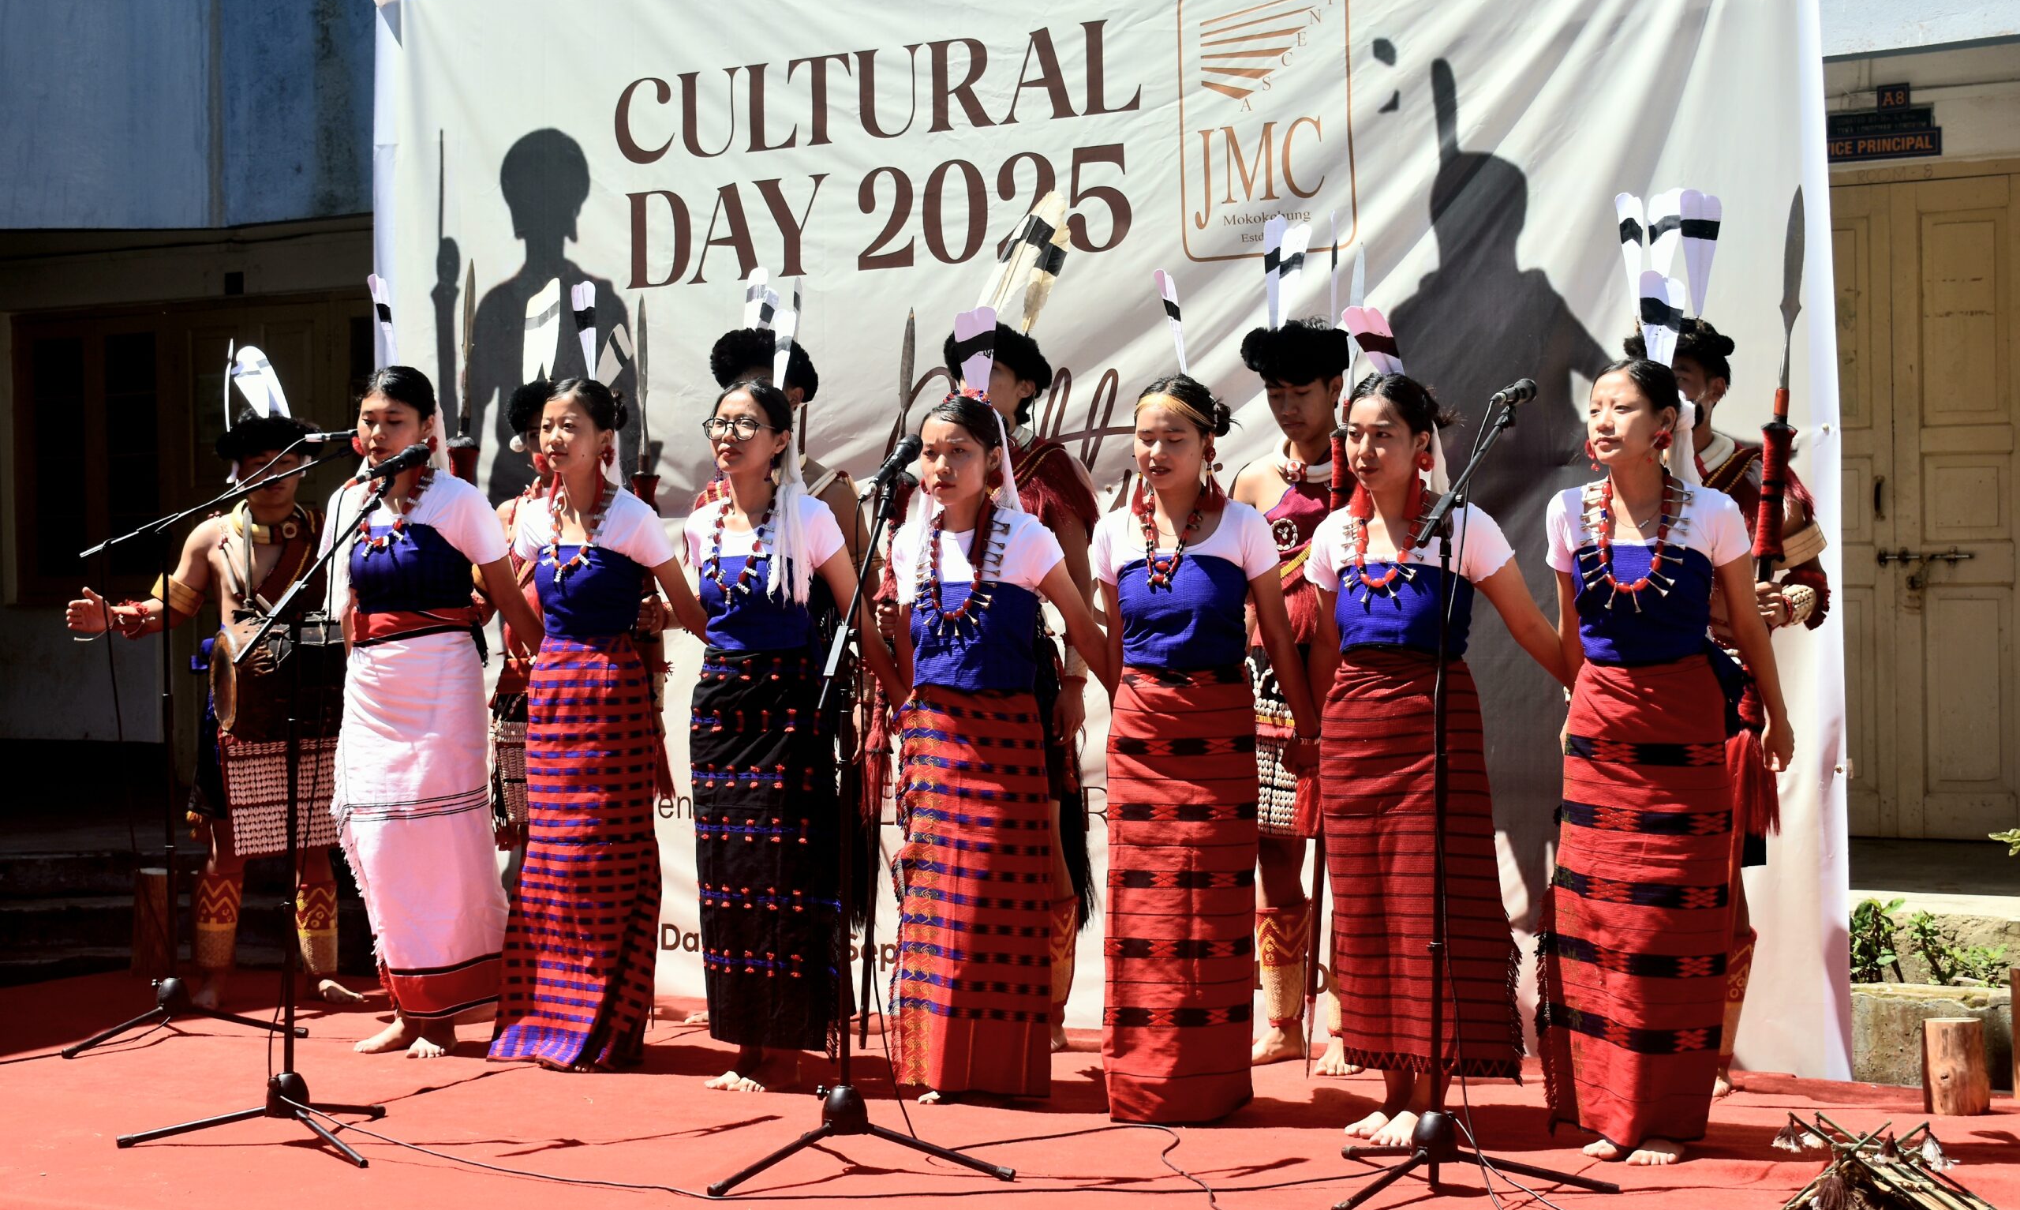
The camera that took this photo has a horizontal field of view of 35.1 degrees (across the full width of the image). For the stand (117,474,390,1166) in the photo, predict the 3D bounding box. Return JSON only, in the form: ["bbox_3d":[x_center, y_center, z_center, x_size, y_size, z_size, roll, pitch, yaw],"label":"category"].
[{"bbox_3d":[-1.475,0.397,6.450,0.560,1.340,0.550,1,2,38],"label":"stand"}]

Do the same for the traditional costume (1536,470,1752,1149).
[{"bbox_3d":[1.265,0.407,6.370,0.420,1.340,0.320,0,1,25],"label":"traditional costume"}]

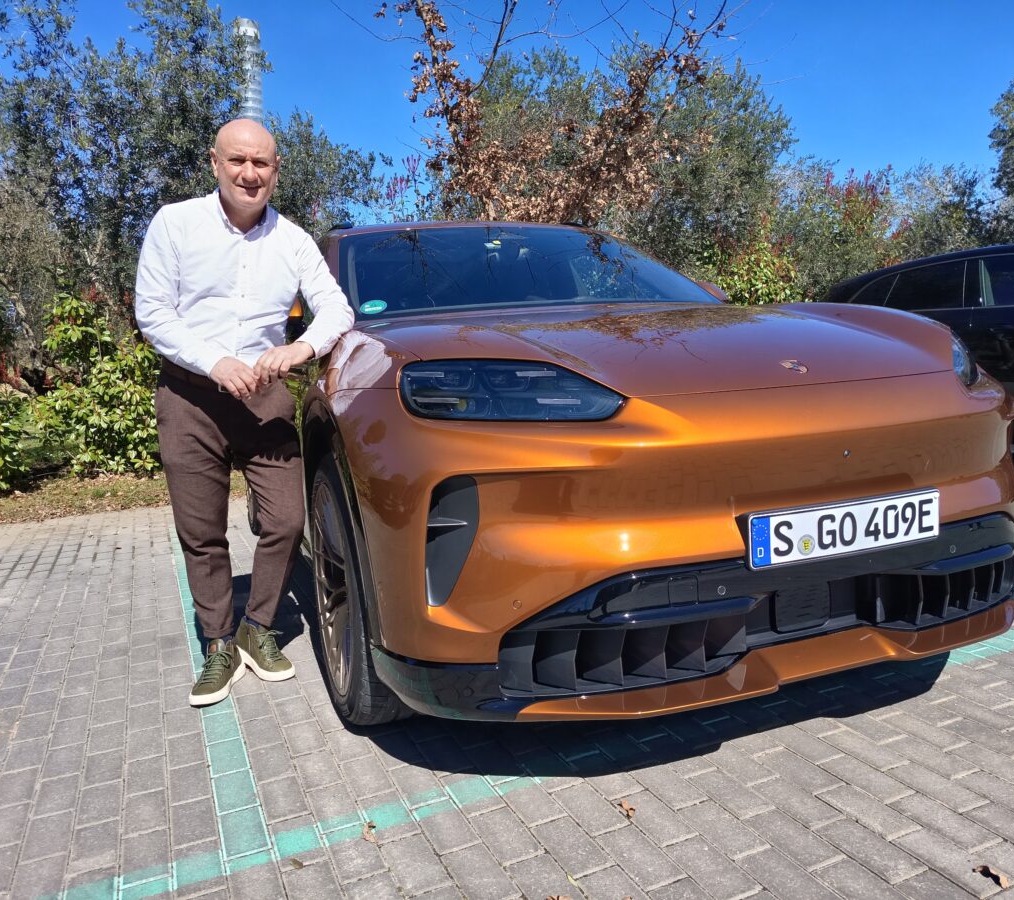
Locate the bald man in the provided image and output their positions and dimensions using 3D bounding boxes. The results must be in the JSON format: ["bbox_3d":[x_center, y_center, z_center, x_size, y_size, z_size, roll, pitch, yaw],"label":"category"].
[{"bbox_3d":[-0.786,-0.111,2.647,0.660,1.760,0.470,-6,7,-23],"label":"bald man"}]

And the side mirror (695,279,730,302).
[{"bbox_3d":[0.950,-0.675,3.780,0.240,0.170,0.190,-6,7,-21],"label":"side mirror"}]

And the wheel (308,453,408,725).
[{"bbox_3d":[-0.359,0.387,2.387,0.270,0.785,0.785,-6,7,-21],"label":"wheel"}]

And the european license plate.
[{"bbox_3d":[0.741,0.168,1.800,0.520,0.112,0.020,-6,6,-21],"label":"european license plate"}]

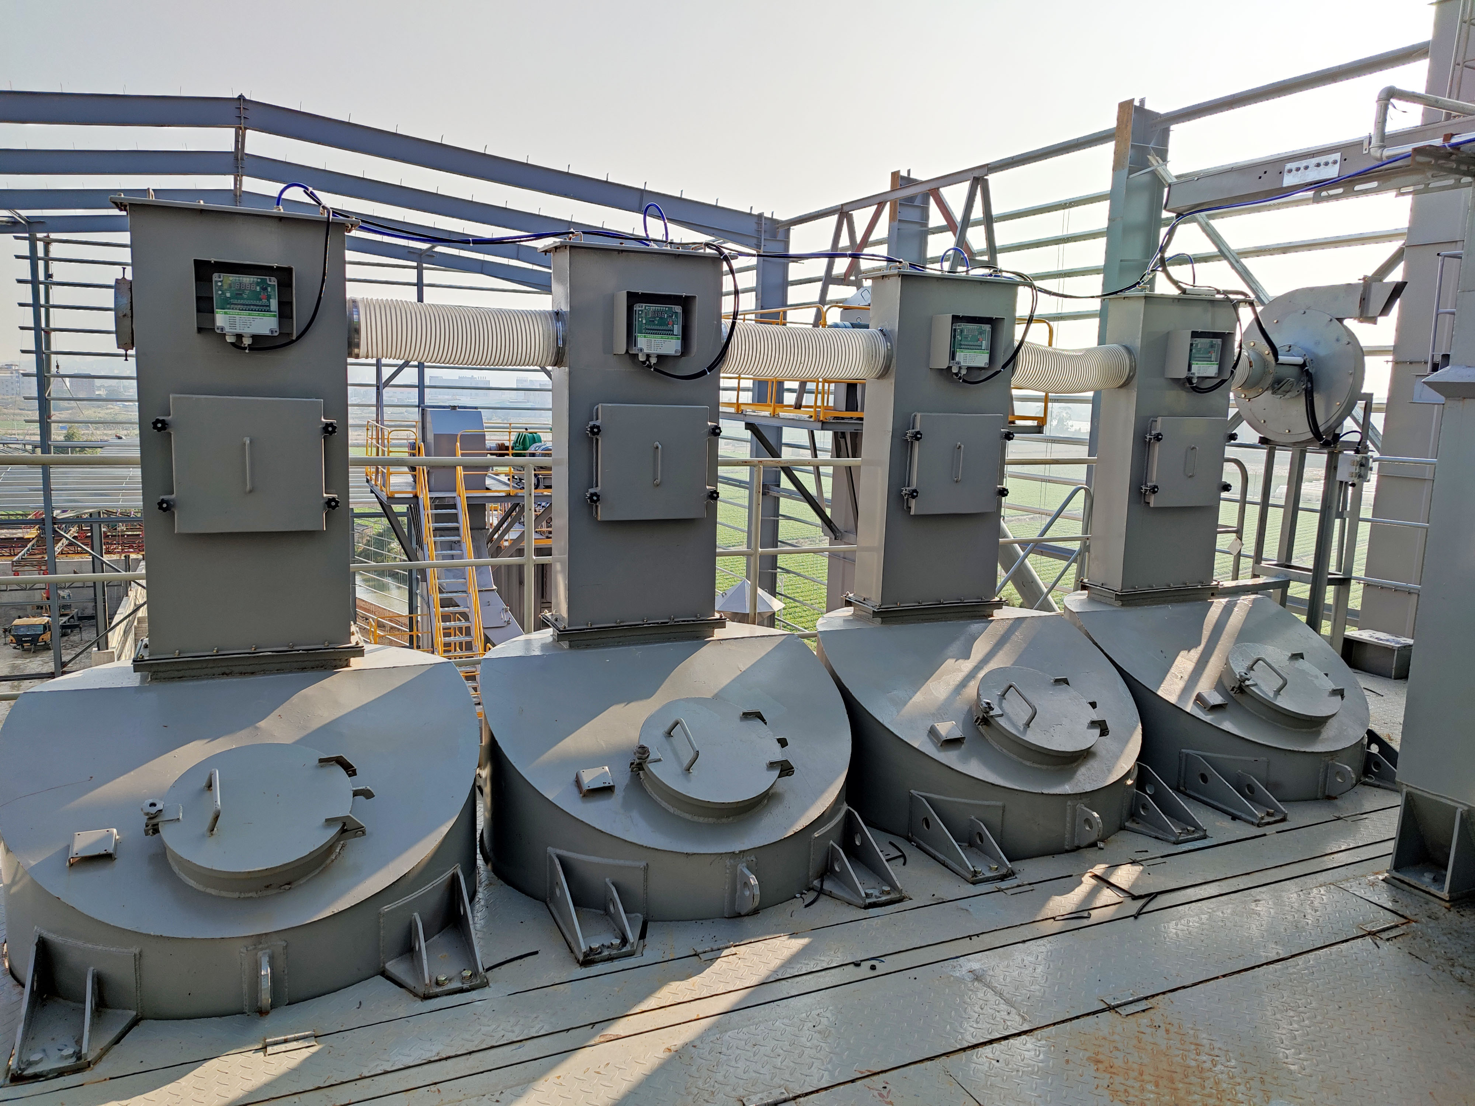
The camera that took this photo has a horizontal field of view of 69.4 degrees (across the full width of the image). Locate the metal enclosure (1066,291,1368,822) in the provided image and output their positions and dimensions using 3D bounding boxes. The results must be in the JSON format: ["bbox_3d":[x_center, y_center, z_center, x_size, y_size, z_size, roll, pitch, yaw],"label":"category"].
[{"bbox_3d":[2.167,-0.121,4.719,1.311,2.069,1.432,-2,10,-25],"label":"metal enclosure"}]

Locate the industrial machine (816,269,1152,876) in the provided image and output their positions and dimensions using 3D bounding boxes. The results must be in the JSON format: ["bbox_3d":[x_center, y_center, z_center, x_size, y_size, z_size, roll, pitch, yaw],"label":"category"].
[{"bbox_3d":[0.985,-0.072,4.177,1.311,2.069,1.432,-2,10,-25],"label":"industrial machine"}]

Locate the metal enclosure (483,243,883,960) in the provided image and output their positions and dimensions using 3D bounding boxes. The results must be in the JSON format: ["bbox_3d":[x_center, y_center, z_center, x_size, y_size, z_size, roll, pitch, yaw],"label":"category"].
[{"bbox_3d":[-0.217,-0.022,3.627,1.311,2.069,1.432,-2,10,-25],"label":"metal enclosure"}]

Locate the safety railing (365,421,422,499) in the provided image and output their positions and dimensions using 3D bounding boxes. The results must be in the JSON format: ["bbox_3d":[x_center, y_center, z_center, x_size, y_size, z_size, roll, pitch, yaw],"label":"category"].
[{"bbox_3d":[-6.776,-1.896,20.905,0.670,1.220,4.100,-2,10,-25],"label":"safety railing"}]

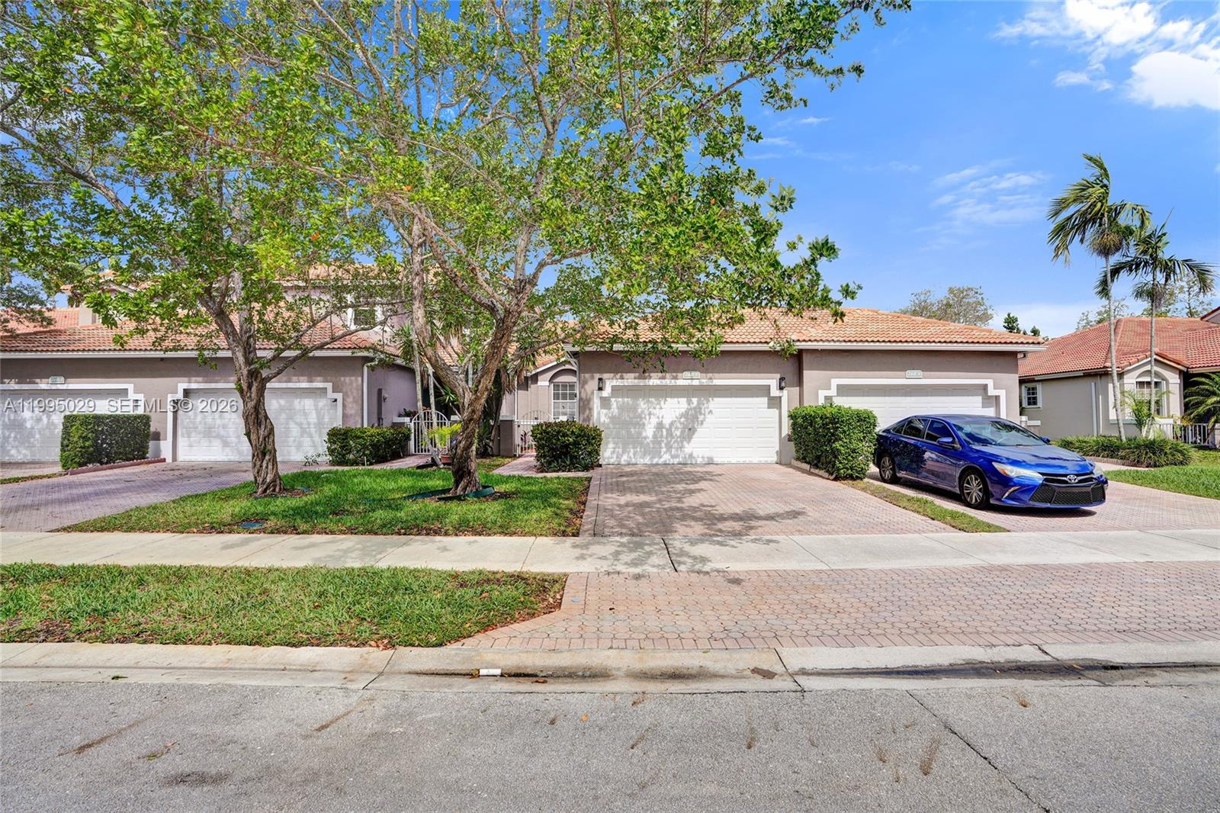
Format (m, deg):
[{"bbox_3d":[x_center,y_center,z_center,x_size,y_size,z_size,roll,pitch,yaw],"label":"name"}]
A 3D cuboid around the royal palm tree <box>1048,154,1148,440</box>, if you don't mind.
[{"bbox_3d":[14.850,-3.100,16.500,3.100,9.200,2.800,0,0,0],"label":"royal palm tree"}]

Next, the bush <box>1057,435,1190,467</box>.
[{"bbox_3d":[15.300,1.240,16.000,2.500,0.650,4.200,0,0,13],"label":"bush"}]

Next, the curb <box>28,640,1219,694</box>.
[{"bbox_3d":[0.000,1.920,4.080,9.300,0.150,0.650,0,0,0],"label":"curb"}]

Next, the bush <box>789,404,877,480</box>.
[{"bbox_3d":[5.400,0.820,13.000,1.250,1.600,2.300,0,0,0],"label":"bush"}]

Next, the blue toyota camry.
[{"bbox_3d":[6.980,0.950,10.500,1.830,1.470,4.850,0,1,0],"label":"blue toyota camry"}]

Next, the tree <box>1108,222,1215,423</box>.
[{"bbox_3d":[16.750,-2.150,16.600,3.500,7.400,3.200,0,0,0],"label":"tree"}]

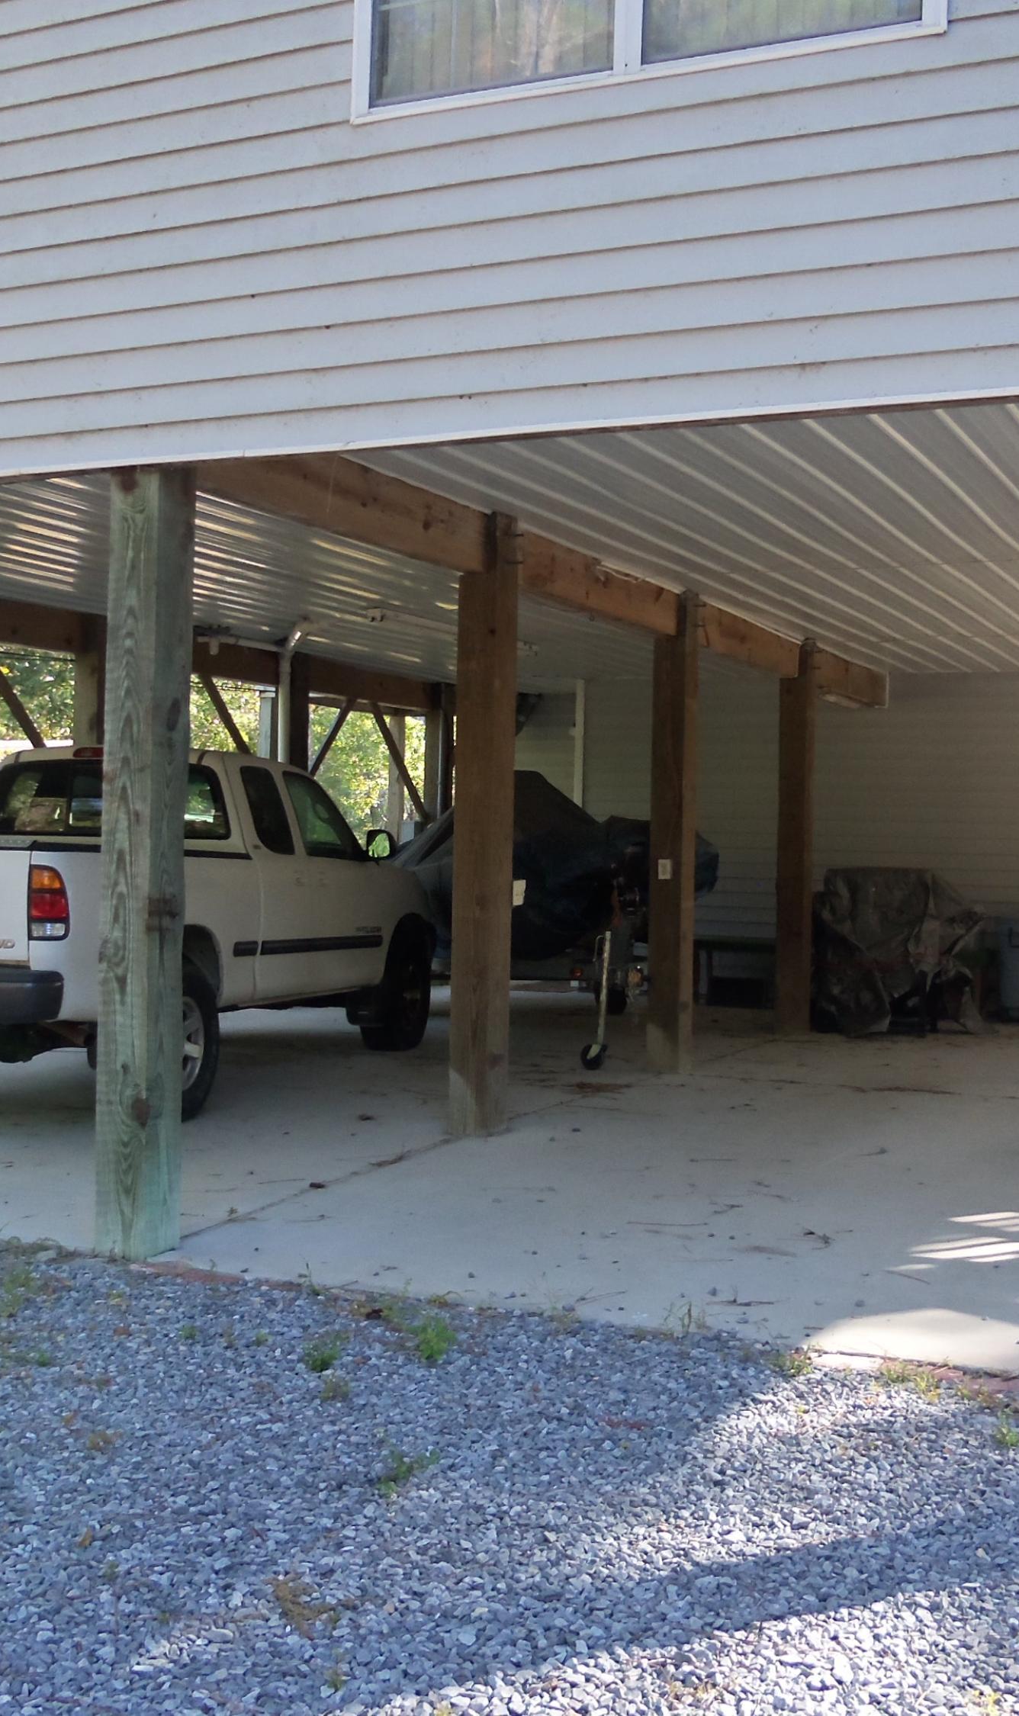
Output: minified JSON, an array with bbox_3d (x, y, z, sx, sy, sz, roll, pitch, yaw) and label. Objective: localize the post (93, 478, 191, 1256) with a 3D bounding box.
[{"bbox_3d":[-1.206,-0.023,6.120,0.200,2.621,0.200,1,1,25],"label":"post"}]

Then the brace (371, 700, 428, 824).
[{"bbox_3d":[-0.968,-0.858,16.891,0.045,0.090,1.497,1,-44,25],"label":"brace"}]

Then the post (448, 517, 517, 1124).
[{"bbox_3d":[-0.125,-0.147,8.654,0.200,2.867,0.200,1,1,25],"label":"post"}]

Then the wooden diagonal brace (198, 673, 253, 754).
[{"bbox_3d":[-2.110,-0.920,14.770,0.090,0.140,1.588,1,-41,25],"label":"wooden diagonal brace"}]

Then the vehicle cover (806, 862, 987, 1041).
[{"bbox_3d":[2.893,0.679,13.690,1.100,1.210,0.750,1,0,25],"label":"vehicle cover"}]

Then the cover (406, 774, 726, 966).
[{"bbox_3d":[0.366,0.070,13.862,1.900,1.440,4.100,1,0,-10],"label":"cover"}]

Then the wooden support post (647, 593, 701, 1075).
[{"bbox_3d":[0.980,-0.148,11.135,0.200,2.867,0.200,1,1,25],"label":"wooden support post"}]

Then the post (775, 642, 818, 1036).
[{"bbox_3d":[2.104,-0.149,13.608,0.200,2.867,0.200,1,1,25],"label":"post"}]

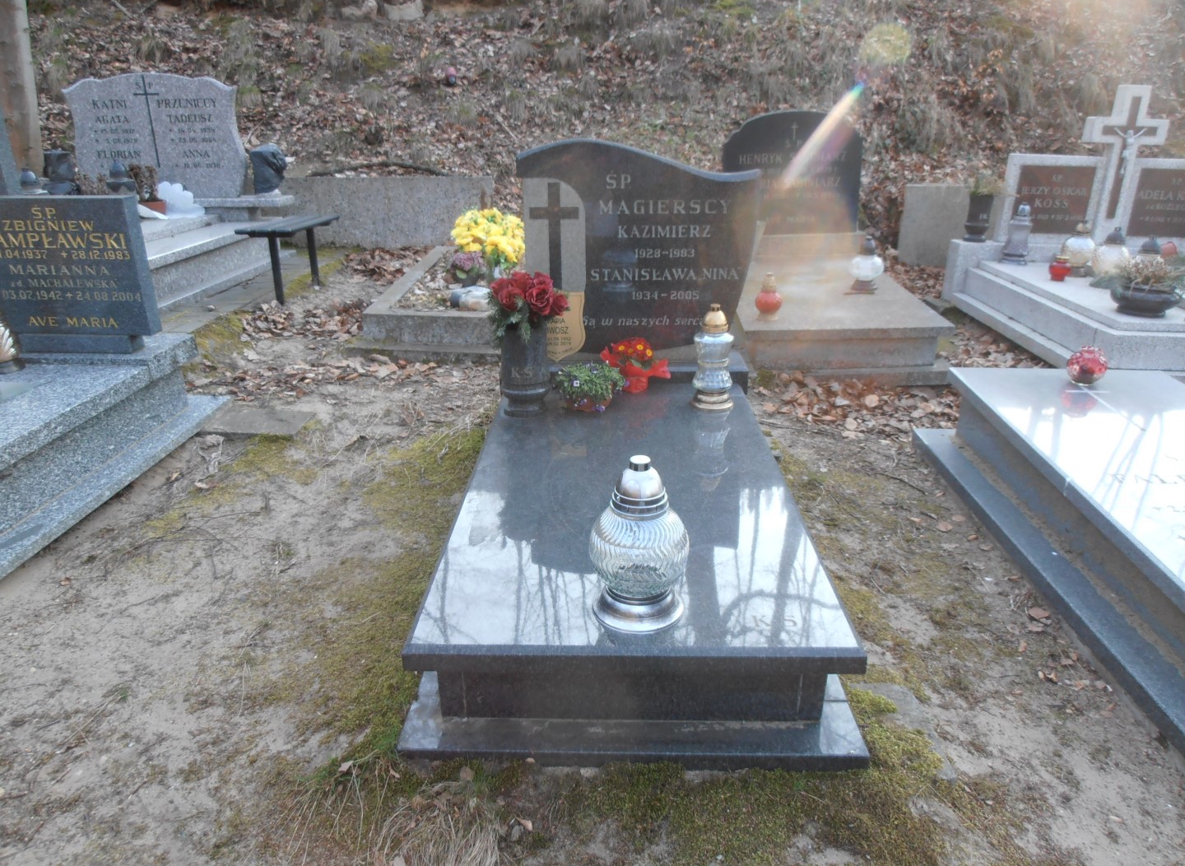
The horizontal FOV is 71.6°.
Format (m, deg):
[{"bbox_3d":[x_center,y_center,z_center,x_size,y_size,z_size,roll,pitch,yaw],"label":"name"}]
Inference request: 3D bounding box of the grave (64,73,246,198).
[{"bbox_3d":[-3.169,-2.160,6.002,1.240,0.852,0.120,0,22,2],"label":"grave"}]

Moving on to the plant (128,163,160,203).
[{"bbox_3d":[-3.180,-1.755,5.831,0.210,0.305,0.200,0,22,2],"label":"plant"}]

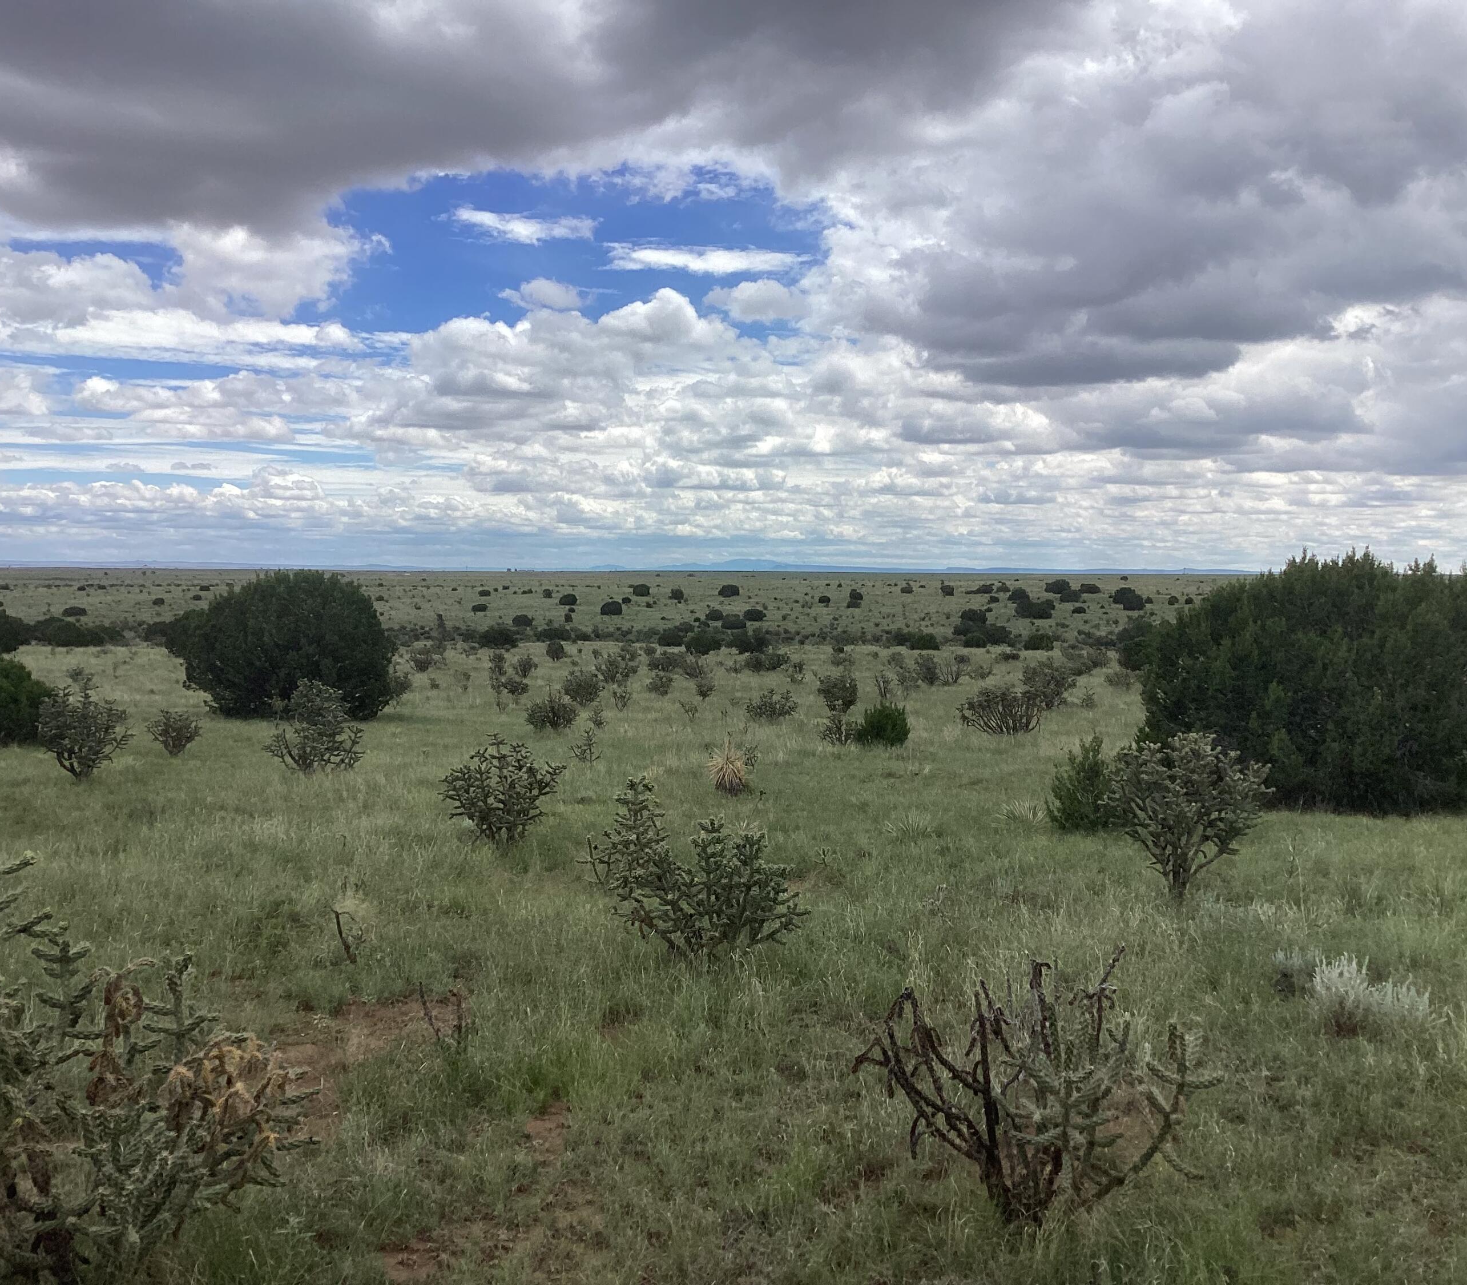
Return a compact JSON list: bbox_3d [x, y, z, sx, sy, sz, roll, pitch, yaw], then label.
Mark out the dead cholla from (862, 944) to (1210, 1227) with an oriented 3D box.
[{"bbox_3d":[0.762,1.117,3.850,0.917,0.678,0.779,0,3,0],"label":"dead cholla"}]

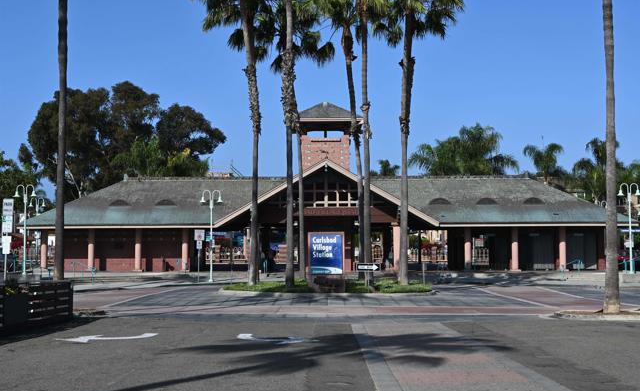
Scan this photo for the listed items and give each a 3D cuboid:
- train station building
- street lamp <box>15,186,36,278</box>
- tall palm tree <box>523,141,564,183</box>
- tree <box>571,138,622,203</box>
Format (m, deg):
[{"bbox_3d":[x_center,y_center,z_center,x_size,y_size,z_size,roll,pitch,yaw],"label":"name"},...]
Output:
[{"bbox_3d":[0.568,-0.786,66.391,43.680,13.020,12.800,0,-4,0],"label":"train station building"},{"bbox_3d":[-16.899,2.014,48.977,1.280,5.250,0.380,0,-4,0],"label":"street lamp"},{"bbox_3d":[26.901,0.848,102.153,5.020,14.350,5.020,0,-4,0],"label":"tall palm tree"},{"bbox_3d":[33.284,0.593,102.168,5.980,14.810,5.980,0,-4,0],"label":"tree"}]

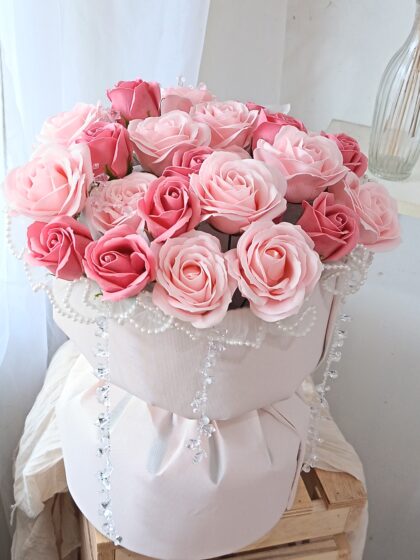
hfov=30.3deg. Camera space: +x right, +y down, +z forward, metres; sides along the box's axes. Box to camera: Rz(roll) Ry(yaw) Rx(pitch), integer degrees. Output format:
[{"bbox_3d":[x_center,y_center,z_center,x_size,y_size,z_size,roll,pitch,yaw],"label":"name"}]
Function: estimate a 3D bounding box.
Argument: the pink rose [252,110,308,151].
[{"bbox_3d":[0.069,-0.143,0.770,0.059,0.052,0.059,14,43,2],"label":"pink rose"}]

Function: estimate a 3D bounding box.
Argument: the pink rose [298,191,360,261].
[{"bbox_3d":[0.104,-0.047,0.685,0.058,0.051,0.058,-30,89,-24],"label":"pink rose"}]

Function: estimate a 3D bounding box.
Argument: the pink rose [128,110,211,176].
[{"bbox_3d":[-0.039,-0.133,0.750,0.080,0.058,0.080,0,45,-3],"label":"pink rose"}]

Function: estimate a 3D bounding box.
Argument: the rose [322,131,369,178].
[{"bbox_3d":[0.127,-0.120,0.750,0.055,0.048,0.055,27,57,5],"label":"rose"}]

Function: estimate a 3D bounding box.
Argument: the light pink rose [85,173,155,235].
[{"bbox_3d":[-0.078,-0.065,0.690,0.070,0.055,0.070,6,57,-7],"label":"light pink rose"}]

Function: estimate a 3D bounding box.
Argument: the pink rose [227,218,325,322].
[{"bbox_3d":[0.054,-0.008,0.645,0.081,0.058,0.081,6,71,5],"label":"pink rose"}]

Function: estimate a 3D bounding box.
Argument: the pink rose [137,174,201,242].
[{"bbox_3d":[-0.036,-0.062,0.675,0.057,0.052,0.057,5,62,-9],"label":"pink rose"}]

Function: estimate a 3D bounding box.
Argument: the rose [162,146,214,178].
[{"bbox_3d":[-0.014,-0.100,0.710,0.058,0.050,0.058,0,56,-1],"label":"rose"}]

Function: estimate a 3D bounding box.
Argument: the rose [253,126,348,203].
[{"bbox_3d":[0.081,-0.103,0.695,0.082,0.058,0.082,19,48,3],"label":"rose"}]

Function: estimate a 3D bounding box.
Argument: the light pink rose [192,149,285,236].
[{"bbox_3d":[0.024,-0.074,0.660,0.081,0.058,0.081,0,60,2],"label":"light pink rose"}]

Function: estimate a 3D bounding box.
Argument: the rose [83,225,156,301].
[{"bbox_3d":[-0.075,-0.015,0.645,0.062,0.062,0.050,21,-1,13],"label":"rose"}]

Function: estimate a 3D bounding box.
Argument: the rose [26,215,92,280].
[{"bbox_3d":[-0.131,-0.028,0.675,0.058,0.050,0.058,-3,77,13],"label":"rose"}]

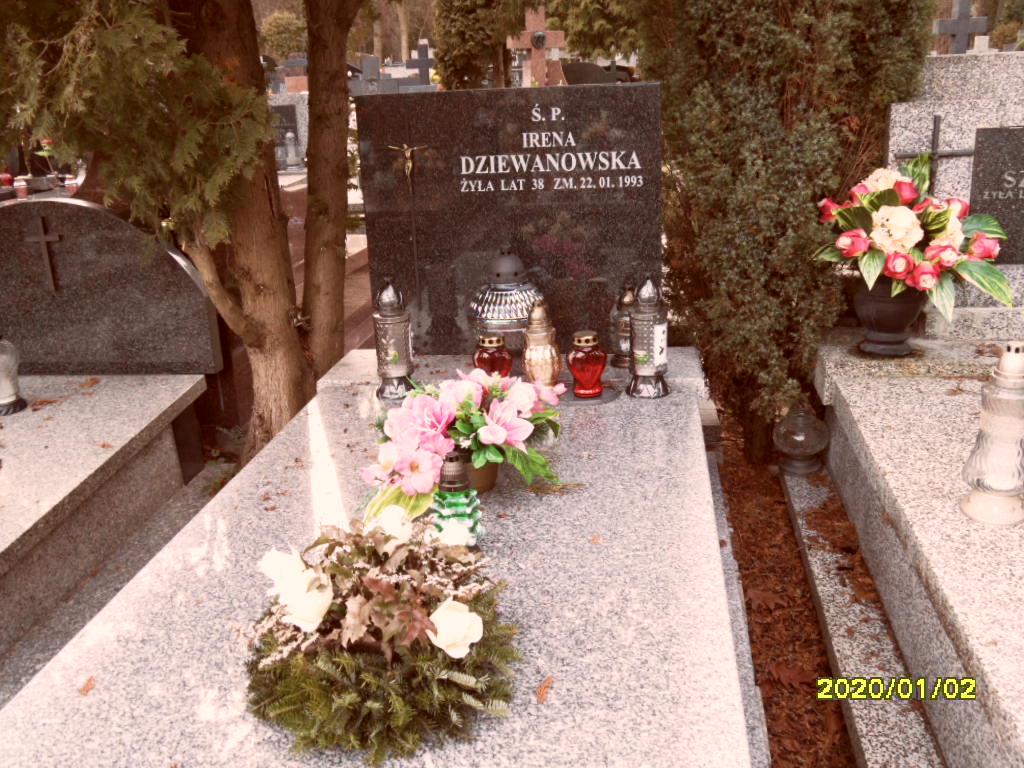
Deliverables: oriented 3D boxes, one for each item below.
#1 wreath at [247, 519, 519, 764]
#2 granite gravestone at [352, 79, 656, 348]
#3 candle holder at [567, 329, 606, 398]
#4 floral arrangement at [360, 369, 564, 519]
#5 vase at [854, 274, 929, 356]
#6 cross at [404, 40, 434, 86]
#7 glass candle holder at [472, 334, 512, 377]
[{"bbox_3d":[-0.168,0.311,1.240,0.345,0.172,0.340,0,19,9],"label":"wreath"},{"bbox_3d":[0.002,-0.445,2.659,0.827,0.728,0.070,0,16,8],"label":"granite gravestone"},{"bbox_3d":[0.177,-0.046,2.268,0.095,0.146,0.095,0,19,9],"label":"candle holder"},{"bbox_3d":[-0.096,0.095,1.758,0.375,0.240,0.310,0,19,9],"label":"floral arrangement"},{"bbox_3d":[0.962,-0.175,2.400,0.183,0.175,0.183,0,19,9],"label":"vase"},{"bbox_3d":[-1.081,-3.888,11.500,0.420,0.550,0.110,0,19,9],"label":"cross"},{"bbox_3d":[-0.048,-0.041,2.292,0.093,0.143,0.093,0,19,9],"label":"glass candle holder"}]

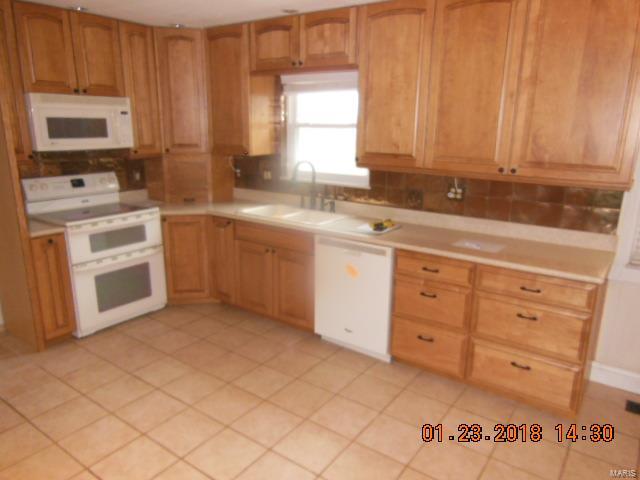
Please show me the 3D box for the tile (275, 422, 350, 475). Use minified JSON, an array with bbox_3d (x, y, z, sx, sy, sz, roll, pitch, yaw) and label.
[{"bbox_3d":[-0.038,1.069,2.392,0.302,0.012,0.302,11,17,34],"label":"tile"}]

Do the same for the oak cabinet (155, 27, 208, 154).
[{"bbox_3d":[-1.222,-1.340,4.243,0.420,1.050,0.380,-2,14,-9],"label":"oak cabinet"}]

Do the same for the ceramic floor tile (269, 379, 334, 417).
[{"bbox_3d":[-0.114,0.971,2.841,0.307,0.010,0.307,11,17,34],"label":"ceramic floor tile"}]

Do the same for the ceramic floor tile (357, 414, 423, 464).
[{"bbox_3d":[0.396,1.069,2.490,0.306,0.010,0.306,11,17,34],"label":"ceramic floor tile"}]

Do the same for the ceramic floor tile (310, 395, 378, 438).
[{"bbox_3d":[0.139,1.018,2.666,0.307,0.010,0.307,11,17,34],"label":"ceramic floor tile"}]

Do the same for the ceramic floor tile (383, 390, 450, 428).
[{"bbox_3d":[0.568,0.994,2.700,0.303,0.010,0.303,11,17,34],"label":"ceramic floor tile"}]

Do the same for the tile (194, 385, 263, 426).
[{"bbox_3d":[-0.540,0.971,2.732,0.303,0.010,0.303,11,17,34],"label":"tile"}]

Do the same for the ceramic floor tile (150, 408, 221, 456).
[{"bbox_3d":[-0.729,1.044,2.525,0.307,0.010,0.307,11,17,34],"label":"ceramic floor tile"}]

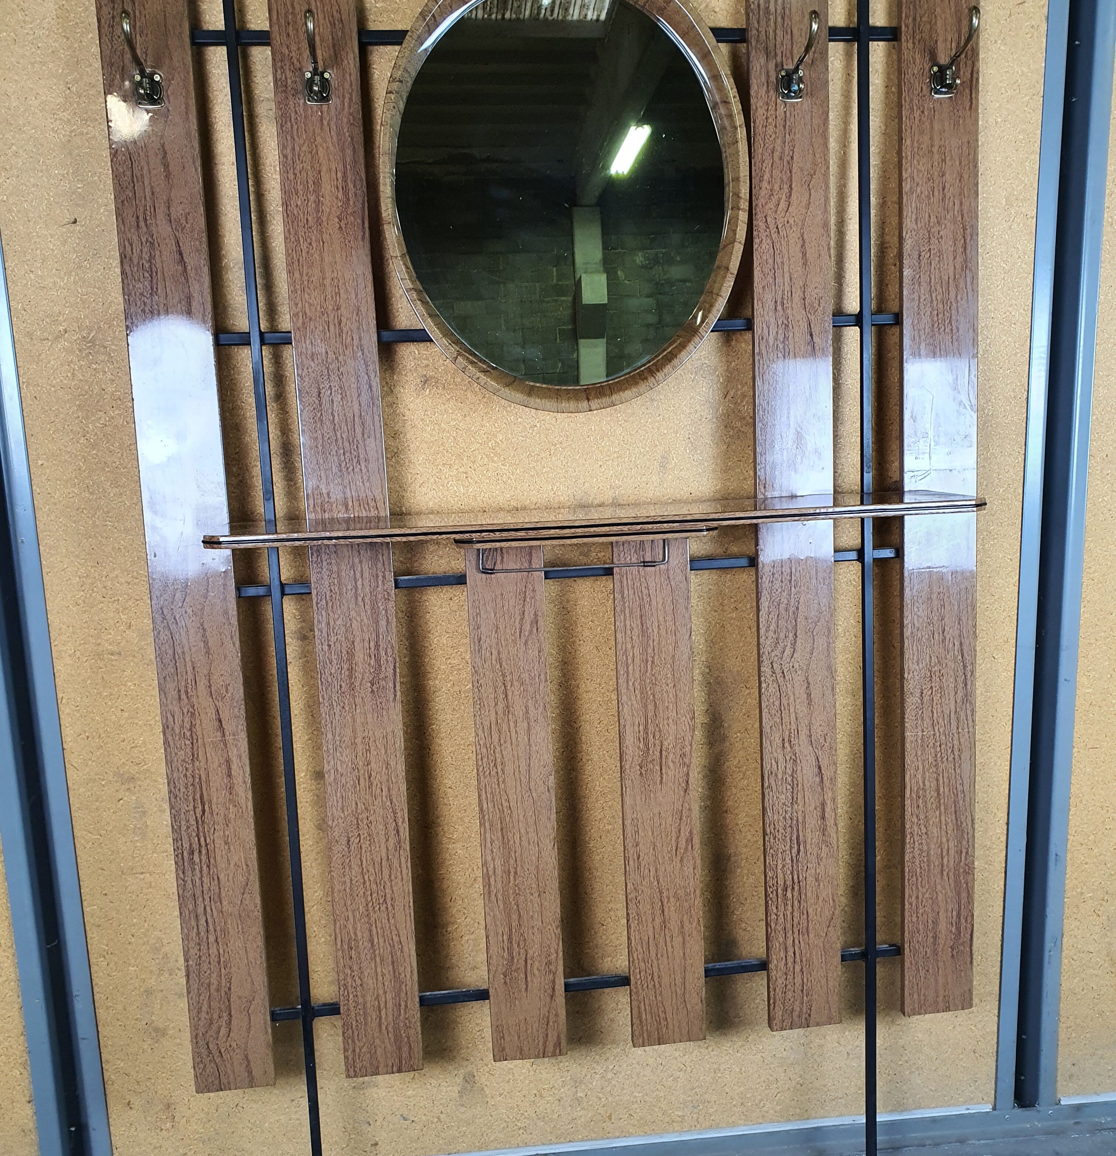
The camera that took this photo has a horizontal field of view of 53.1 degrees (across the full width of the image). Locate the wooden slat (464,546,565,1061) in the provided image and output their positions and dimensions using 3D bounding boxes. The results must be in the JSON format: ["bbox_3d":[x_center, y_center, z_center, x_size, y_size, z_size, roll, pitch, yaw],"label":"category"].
[{"bbox_3d":[-0.054,0.297,1.494,0.099,0.728,0.016,-3,8,-6],"label":"wooden slat"}]

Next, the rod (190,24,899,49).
[{"bbox_3d":[-0.002,-0.674,1.390,0.960,0.013,0.013,-3,8,-6],"label":"rod"}]

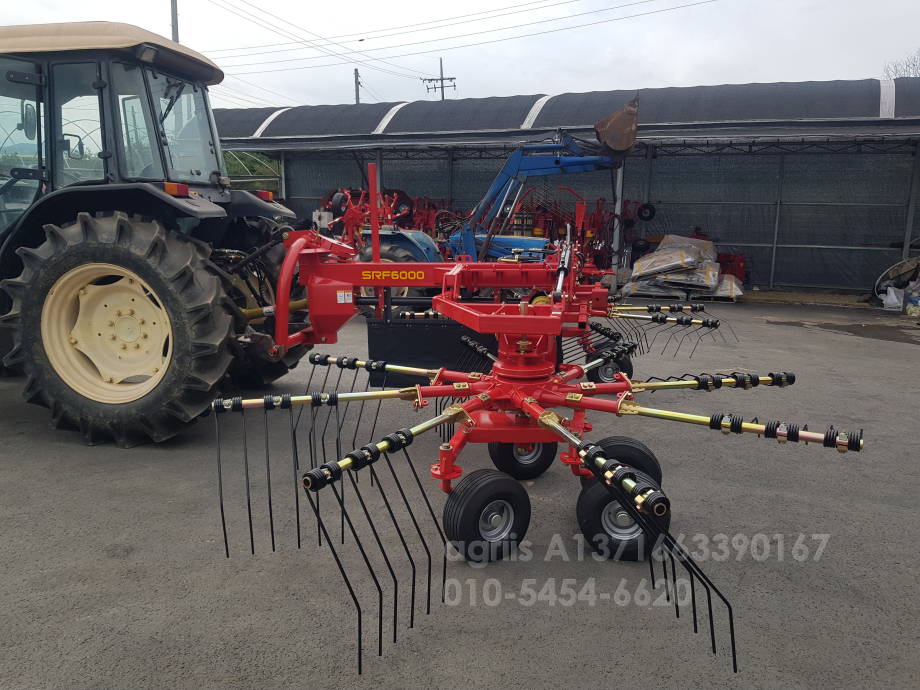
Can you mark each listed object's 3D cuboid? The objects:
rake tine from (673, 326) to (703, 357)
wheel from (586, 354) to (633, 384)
[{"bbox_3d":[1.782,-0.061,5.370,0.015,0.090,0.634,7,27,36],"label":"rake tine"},{"bbox_3d":[1.323,0.231,6.077,0.390,0.390,0.158,3,10,17],"label":"wheel"}]

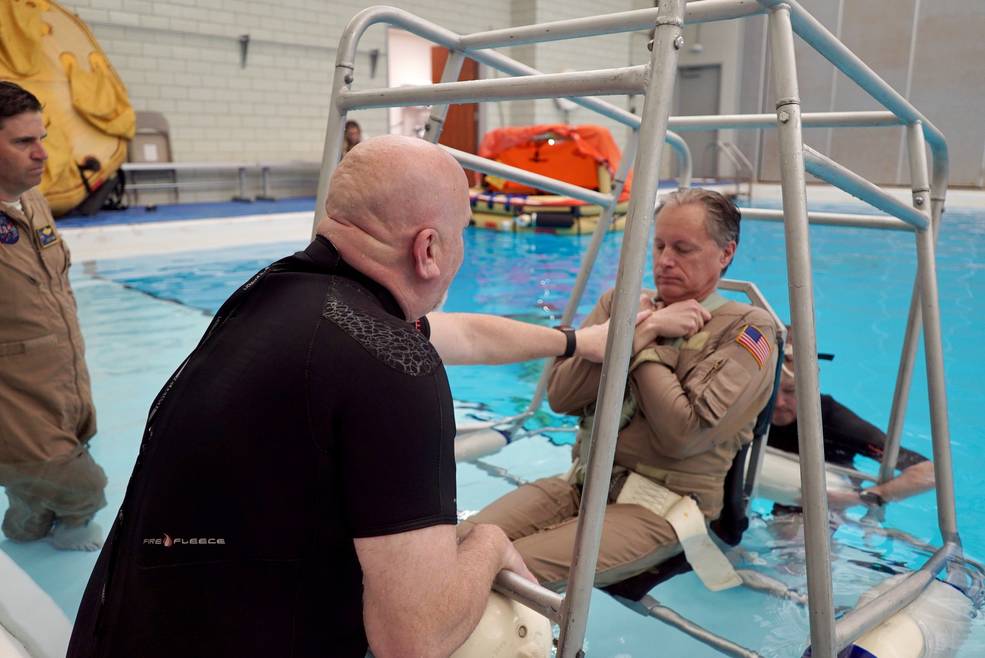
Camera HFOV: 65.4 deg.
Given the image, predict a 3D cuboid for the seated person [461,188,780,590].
[{"bbox_3d":[0.200,0.294,1.679,0.830,1.175,0.560,-10,16,-40],"label":"seated person"}]

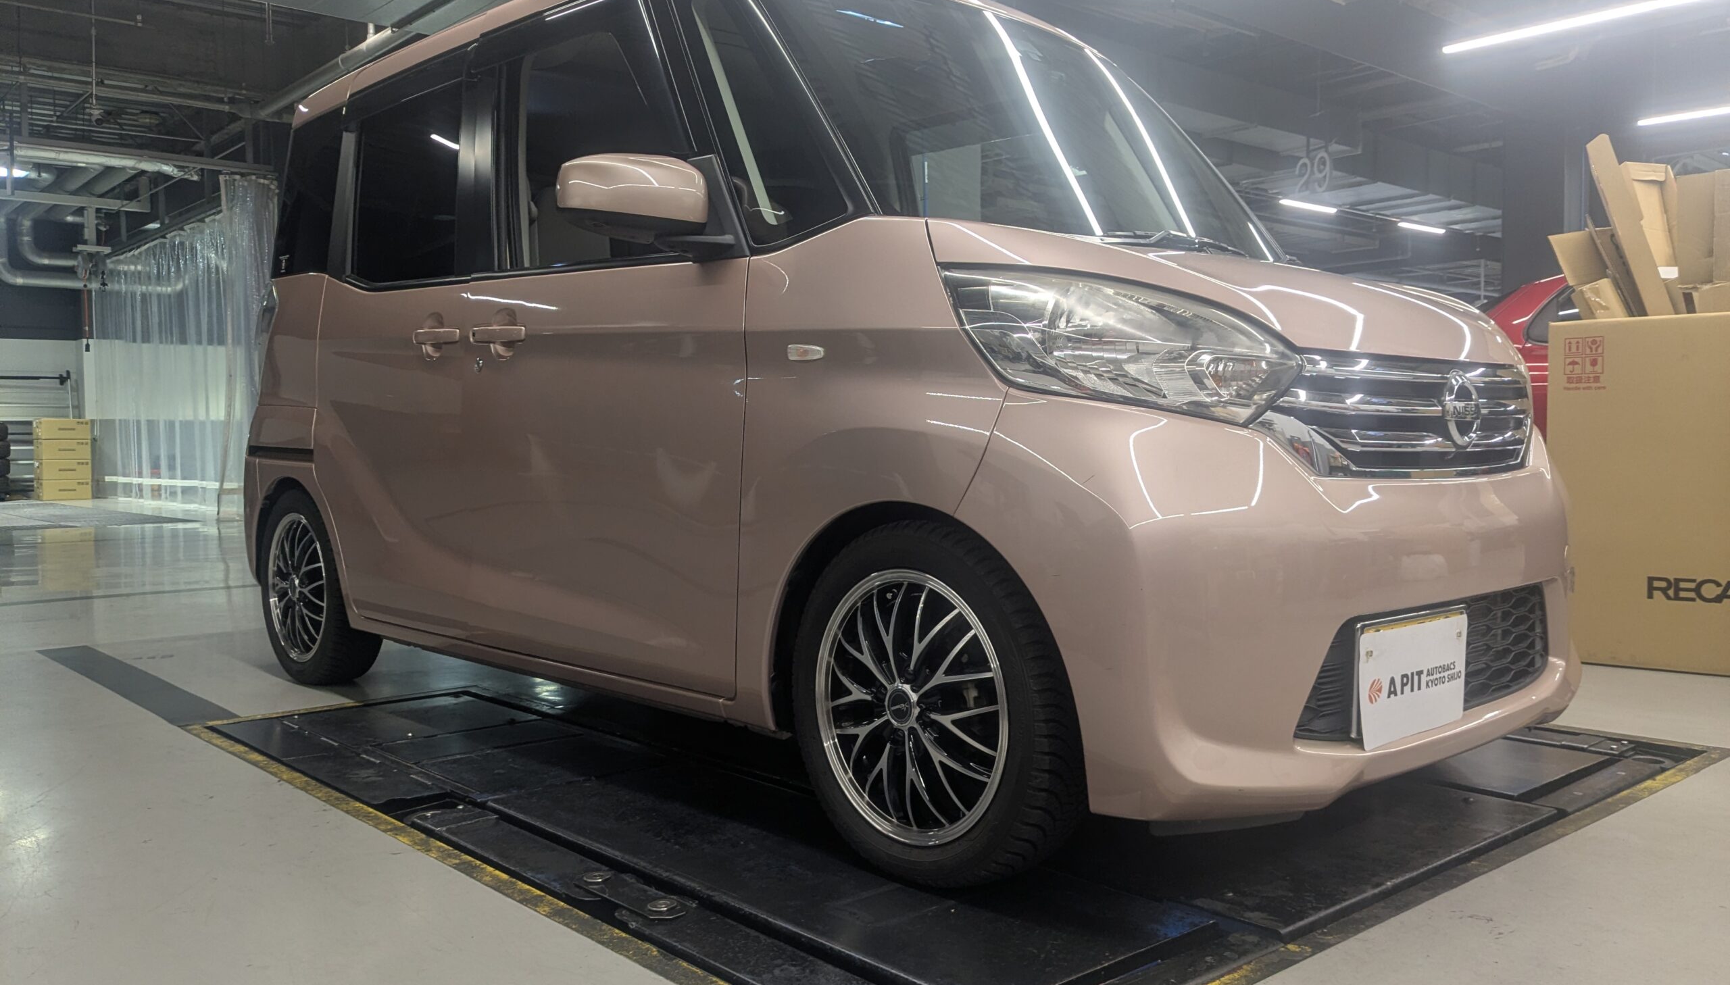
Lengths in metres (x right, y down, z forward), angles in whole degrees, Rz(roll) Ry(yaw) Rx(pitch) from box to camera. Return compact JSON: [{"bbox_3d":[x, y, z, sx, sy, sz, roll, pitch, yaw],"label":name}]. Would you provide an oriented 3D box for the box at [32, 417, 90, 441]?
[{"bbox_3d":[-10.451,-0.815,17.541,0.540,0.262,0.500,-1,2,-44],"label":"box"}]

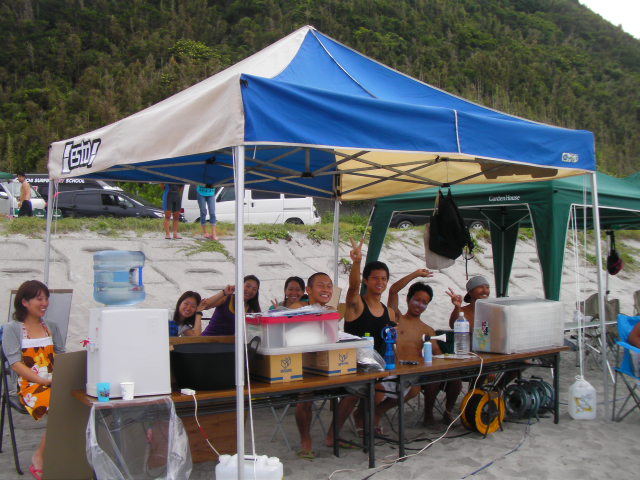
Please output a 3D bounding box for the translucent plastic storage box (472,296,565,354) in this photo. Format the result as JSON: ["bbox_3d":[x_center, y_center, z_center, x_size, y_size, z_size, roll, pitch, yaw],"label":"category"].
[{"bbox_3d":[1.537,0.656,5.430,0.639,0.367,0.329,1,-1,-35],"label":"translucent plastic storage box"}]

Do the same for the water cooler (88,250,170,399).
[{"bbox_3d":[-1.055,0.435,3.860,0.390,0.765,0.320,0,0,-26],"label":"water cooler"}]

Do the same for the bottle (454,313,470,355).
[{"bbox_3d":[1.035,0.673,5.100,0.105,0.305,0.100,0,0,12],"label":"bottle"}]

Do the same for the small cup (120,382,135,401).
[{"bbox_3d":[-0.966,0.763,3.537,0.073,0.086,0.073,0,-1,0],"label":"small cup"}]

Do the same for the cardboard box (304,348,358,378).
[{"bbox_3d":[0.060,0.733,4.372,0.213,0.168,0.280,1,-1,-35],"label":"cardboard box"}]

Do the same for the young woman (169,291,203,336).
[{"bbox_3d":[-1.020,0.900,5.200,0.460,1.020,0.650,0,0,-18],"label":"young woman"}]

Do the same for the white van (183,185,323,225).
[{"bbox_3d":[-2.250,-1.360,22.800,4.500,1.950,1.720,0,0,13],"label":"white van"}]

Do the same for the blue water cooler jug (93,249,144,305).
[{"bbox_3d":[-1.100,0.212,3.840,0.275,0.320,0.275,0,0,-26],"label":"blue water cooler jug"}]

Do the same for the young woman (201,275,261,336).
[{"bbox_3d":[-0.670,0.830,5.200,0.520,1.150,0.680,0,0,-18],"label":"young woman"}]

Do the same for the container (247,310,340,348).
[{"bbox_3d":[-0.197,0.530,4.241,0.560,0.175,0.330,1,-1,-35],"label":"container"}]

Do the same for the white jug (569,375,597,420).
[{"bbox_3d":[2.060,1.240,5.520,0.215,0.335,0.190,0,0,18],"label":"white jug"}]

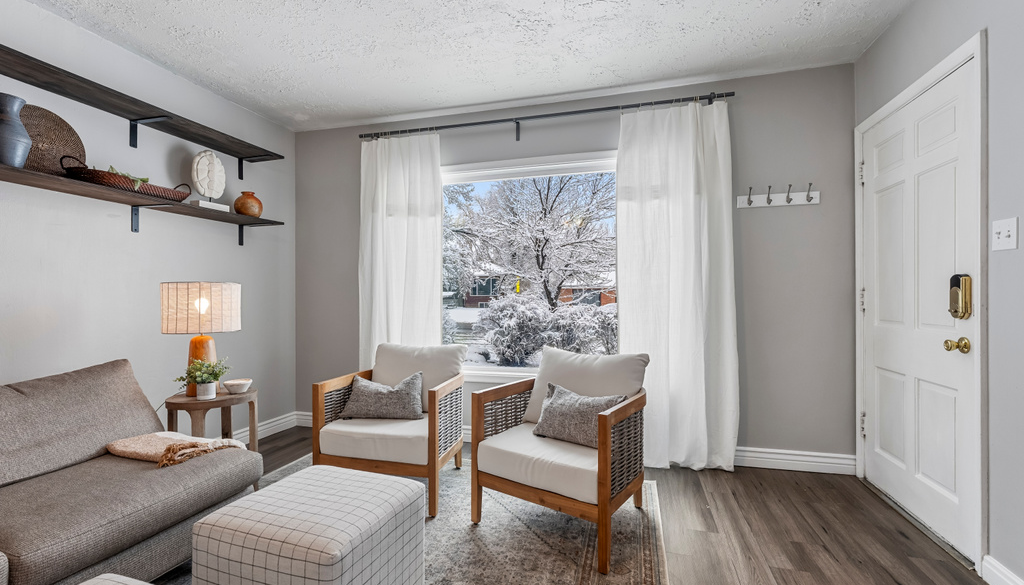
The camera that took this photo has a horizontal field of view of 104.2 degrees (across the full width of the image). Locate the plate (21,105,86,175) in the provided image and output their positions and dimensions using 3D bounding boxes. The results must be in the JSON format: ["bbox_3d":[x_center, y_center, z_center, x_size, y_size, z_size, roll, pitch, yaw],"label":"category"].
[{"bbox_3d":[-2.175,-0.684,1.850,0.035,0.355,0.355,-6,-1,12],"label":"plate"}]

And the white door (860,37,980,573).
[{"bbox_3d":[1.985,0.072,1.980,0.050,2.040,0.800,0,0,16],"label":"white door"}]

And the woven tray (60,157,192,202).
[{"bbox_3d":[-1.956,-0.552,2.049,0.260,0.115,0.480,0,0,15],"label":"woven tray"}]

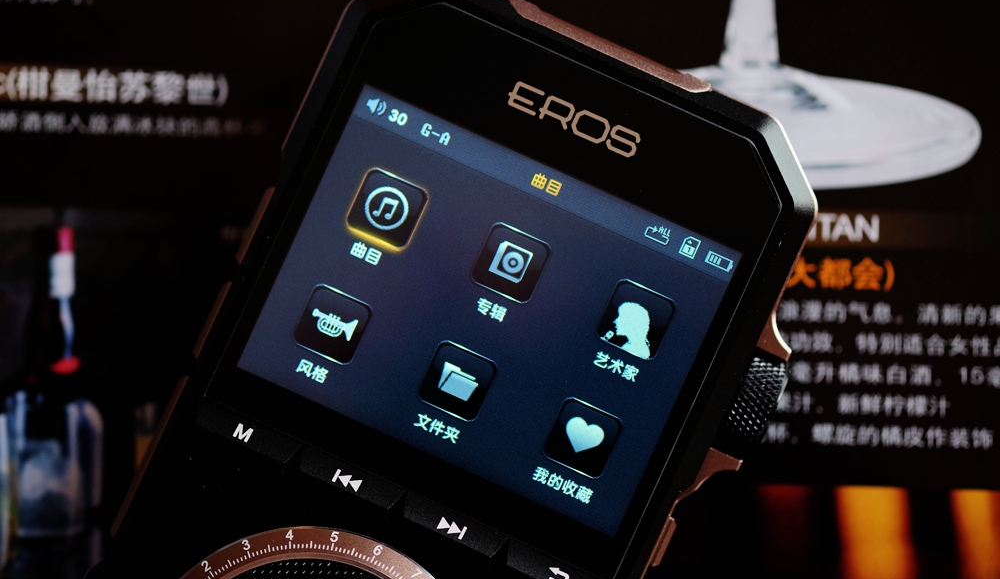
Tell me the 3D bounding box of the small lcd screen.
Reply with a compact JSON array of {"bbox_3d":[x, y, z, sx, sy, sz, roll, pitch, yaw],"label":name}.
[{"bbox_3d":[-0.001,0.002,0.245,0.041,0.002,0.031,24,86,2],"label":"small lcd screen"}]

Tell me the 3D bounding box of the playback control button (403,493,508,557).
[{"bbox_3d":[-0.005,0.023,0.244,0.011,0.002,0.002,24,86,2],"label":"playback control button"}]

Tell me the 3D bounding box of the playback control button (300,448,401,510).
[{"bbox_3d":[-0.015,0.018,0.244,0.011,0.002,0.002,24,86,2],"label":"playback control button"}]

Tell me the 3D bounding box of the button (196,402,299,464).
[{"bbox_3d":[-0.025,0.014,0.245,0.011,0.002,0.002,24,86,2],"label":"button"}]

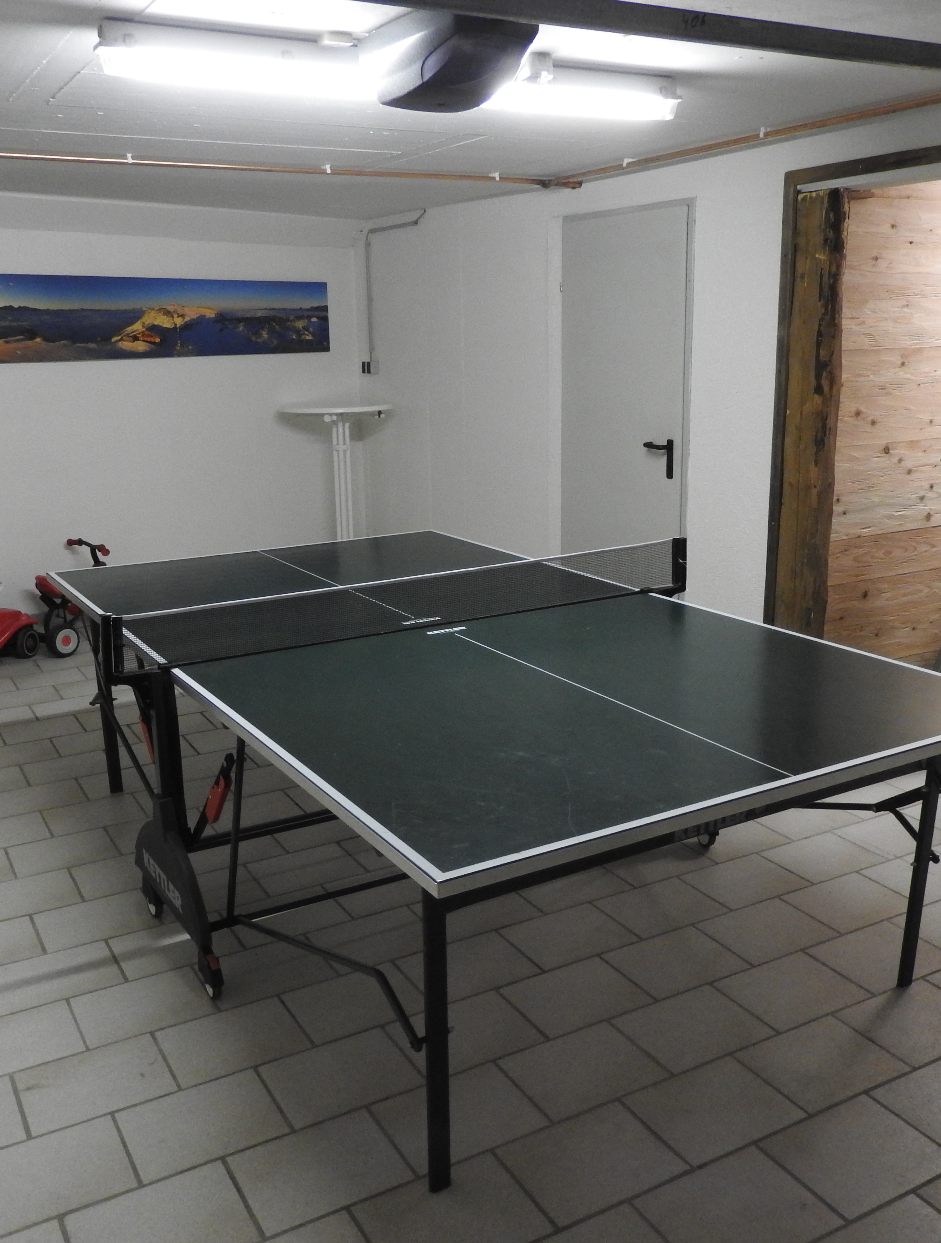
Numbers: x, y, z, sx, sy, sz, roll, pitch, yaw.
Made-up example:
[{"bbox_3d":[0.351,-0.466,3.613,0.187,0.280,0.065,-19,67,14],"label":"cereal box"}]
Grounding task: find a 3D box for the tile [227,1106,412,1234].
[{"bbox_3d":[-0.288,1.046,2.191,0.297,0.012,0.234,-8,16,-28],"label":"tile"}]

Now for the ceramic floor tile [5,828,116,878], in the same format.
[{"bbox_3d":[-1.259,0.717,3.551,0.297,0.012,0.234,-8,16,-28],"label":"ceramic floor tile"}]

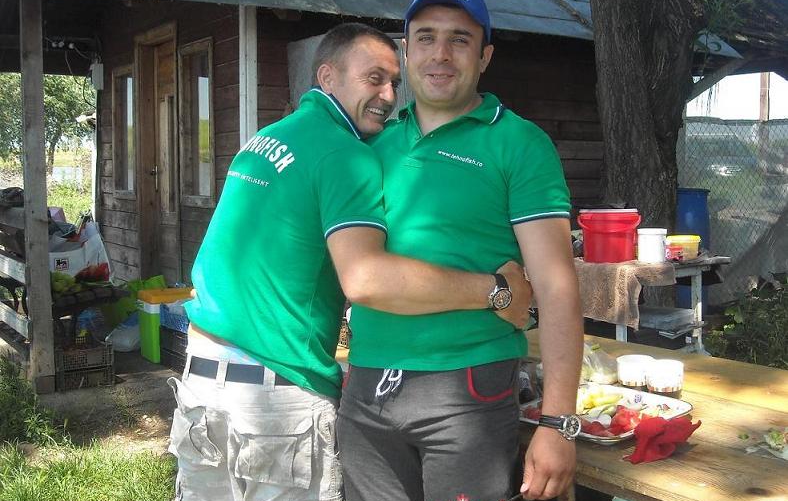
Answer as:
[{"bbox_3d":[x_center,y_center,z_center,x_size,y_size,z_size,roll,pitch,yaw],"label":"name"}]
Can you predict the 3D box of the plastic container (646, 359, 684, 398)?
[{"bbox_3d":[0.800,0.374,2.944,0.110,0.090,0.110,1,5,15],"label":"plastic container"}]

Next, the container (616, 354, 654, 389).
[{"bbox_3d":[0.731,0.368,3.023,0.112,0.090,0.112,1,5,14],"label":"container"}]

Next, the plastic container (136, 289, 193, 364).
[{"bbox_3d":[-1.308,0.440,6.005,0.360,0.395,0.290,-3,5,-30],"label":"plastic container"}]

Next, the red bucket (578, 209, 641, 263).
[{"bbox_3d":[0.992,-0.071,4.598,0.285,0.235,0.270,1,5,12],"label":"red bucket"}]

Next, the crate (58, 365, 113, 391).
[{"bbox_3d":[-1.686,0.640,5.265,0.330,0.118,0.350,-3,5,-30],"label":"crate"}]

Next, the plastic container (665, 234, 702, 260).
[{"bbox_3d":[1.367,-0.017,4.736,0.162,0.106,0.162,1,5,16],"label":"plastic container"}]

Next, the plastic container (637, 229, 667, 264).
[{"bbox_3d":[1.171,-0.025,4.526,0.134,0.155,0.134,1,5,14],"label":"plastic container"}]

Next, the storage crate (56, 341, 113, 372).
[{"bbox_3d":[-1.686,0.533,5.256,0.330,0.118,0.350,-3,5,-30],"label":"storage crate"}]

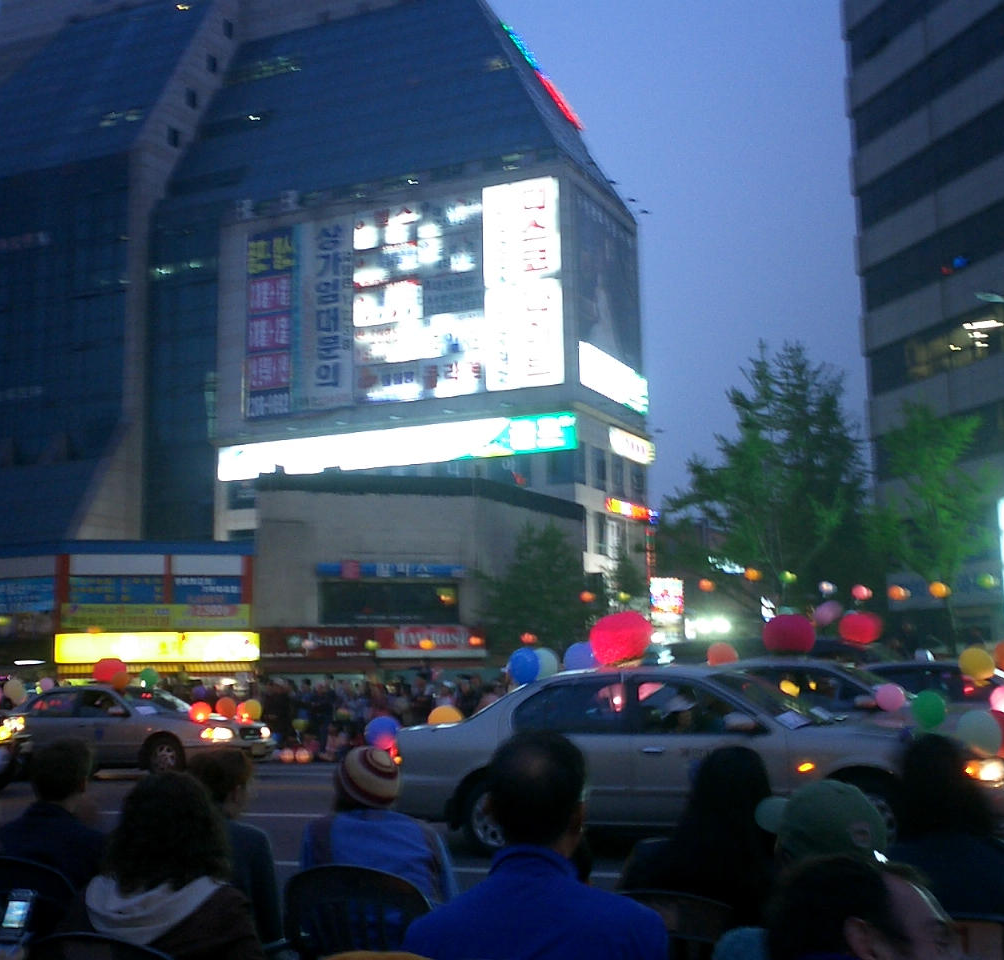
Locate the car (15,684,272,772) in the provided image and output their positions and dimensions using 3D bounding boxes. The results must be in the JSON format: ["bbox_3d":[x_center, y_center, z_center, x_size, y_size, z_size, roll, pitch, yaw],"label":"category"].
[{"bbox_3d":[-6.017,3.976,21.853,4.700,1.420,1.760,-5,-9,22],"label":"car"}]

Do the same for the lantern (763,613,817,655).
[{"bbox_3d":[2.858,1.536,13.600,0.530,0.410,0.530,-3,-9,12],"label":"lantern"}]

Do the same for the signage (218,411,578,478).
[{"bbox_3d":[-6.727,-1.887,79.168,23.198,2.035,0.600,-5,-9,22],"label":"signage"}]

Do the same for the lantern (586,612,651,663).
[{"bbox_3d":[0.953,1.266,11.000,0.510,0.430,0.510,-2,-8,5],"label":"lantern"}]

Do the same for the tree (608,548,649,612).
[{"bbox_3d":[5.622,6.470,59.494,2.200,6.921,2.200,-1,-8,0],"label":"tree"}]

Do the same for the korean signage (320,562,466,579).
[{"bbox_3d":[-4.029,3.393,51.016,5.781,0.560,0.200,2,-9,-20],"label":"korean signage"}]

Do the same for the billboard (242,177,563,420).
[{"bbox_3d":[-6.414,-10.444,80.344,21.015,12.124,0.400,-5,-9,22],"label":"billboard"}]

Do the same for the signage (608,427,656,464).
[{"bbox_3d":[8.194,-1.990,83.504,0.400,1.483,8.975,-5,-9,24],"label":"signage"}]

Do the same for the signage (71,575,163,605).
[{"bbox_3d":[-13.392,3.839,47.533,3.118,0.972,0.100,2,-9,-20],"label":"signage"}]

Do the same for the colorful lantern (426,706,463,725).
[{"bbox_3d":[-0.483,2.038,11.500,0.300,0.330,0.300,-1,-8,0],"label":"colorful lantern"}]

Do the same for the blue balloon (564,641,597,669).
[{"bbox_3d":[0.627,1.421,10.800,0.260,0.290,0.260,-1,-9,0],"label":"blue balloon"}]

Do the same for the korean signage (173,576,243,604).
[{"bbox_3d":[-12.640,4.734,58.805,2.960,1.182,0.100,2,-9,-18],"label":"korean signage"}]

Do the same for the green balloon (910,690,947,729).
[{"bbox_3d":[3.117,1.677,10.000,0.260,0.280,0.260,-1,-8,0],"label":"green balloon"}]

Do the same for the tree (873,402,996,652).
[{"bbox_3d":[11.787,2.143,36.382,3.400,8.462,3.400,-1,-8,0],"label":"tree"}]

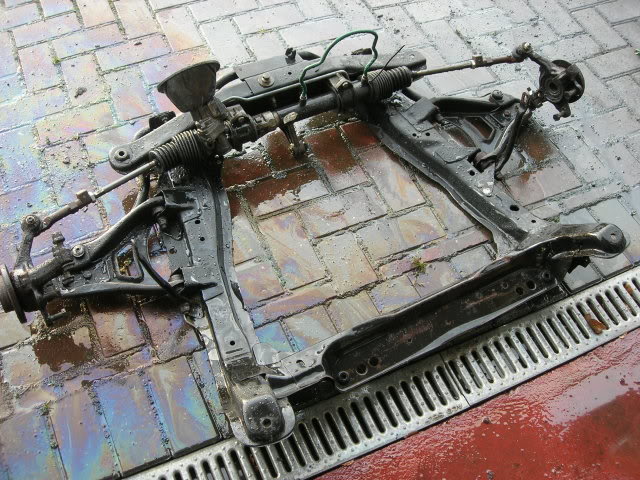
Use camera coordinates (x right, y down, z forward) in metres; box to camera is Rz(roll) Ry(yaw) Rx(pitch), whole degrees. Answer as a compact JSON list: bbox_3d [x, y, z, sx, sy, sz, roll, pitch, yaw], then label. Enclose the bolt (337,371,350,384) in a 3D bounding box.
[{"bbox_3d":[0.046,0.269,1.372,0.024,0.015,0.024,1,55,-2],"label":"bolt"}]

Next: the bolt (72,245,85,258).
[{"bbox_3d":[-0.493,0.024,1.434,0.025,0.014,0.025,1,55,-2],"label":"bolt"}]

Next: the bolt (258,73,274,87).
[{"bbox_3d":[-0.128,-0.384,1.686,0.037,0.023,0.037,1,55,-2],"label":"bolt"}]

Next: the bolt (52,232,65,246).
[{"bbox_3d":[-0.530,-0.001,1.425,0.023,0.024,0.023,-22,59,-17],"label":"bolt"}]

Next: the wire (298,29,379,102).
[{"bbox_3d":[0.036,-0.415,1.616,0.195,0.140,0.040,-22,59,-17],"label":"wire"}]

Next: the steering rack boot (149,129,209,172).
[{"bbox_3d":[-0.315,-0.194,1.552,0.112,0.070,0.070,-22,59,-17],"label":"steering rack boot"}]

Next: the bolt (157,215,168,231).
[{"bbox_3d":[-0.339,-0.038,1.514,0.022,0.022,0.032,-22,59,-17],"label":"bolt"}]

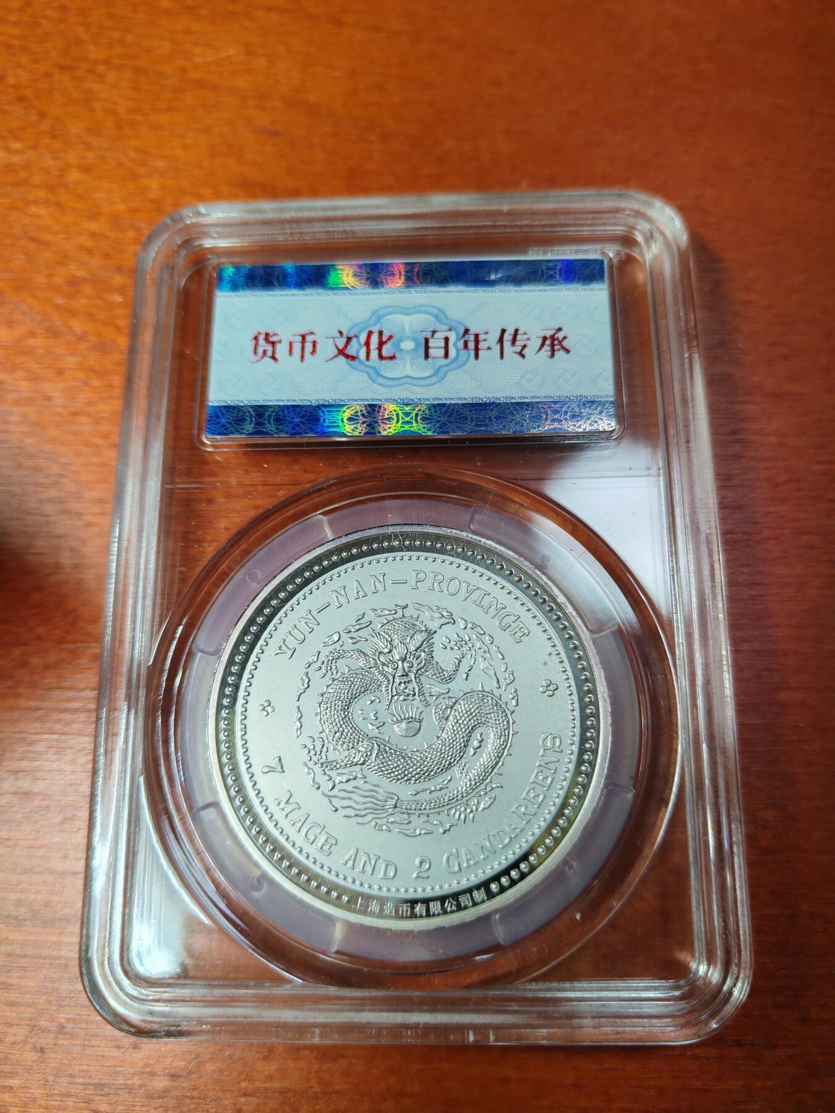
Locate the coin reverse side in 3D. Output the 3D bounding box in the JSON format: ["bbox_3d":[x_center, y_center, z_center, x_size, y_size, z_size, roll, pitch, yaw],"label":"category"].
[{"bbox_3d":[-0.001,0.016,0.087,0.039,0.003,0.039,-4,73,1],"label":"coin reverse side"}]

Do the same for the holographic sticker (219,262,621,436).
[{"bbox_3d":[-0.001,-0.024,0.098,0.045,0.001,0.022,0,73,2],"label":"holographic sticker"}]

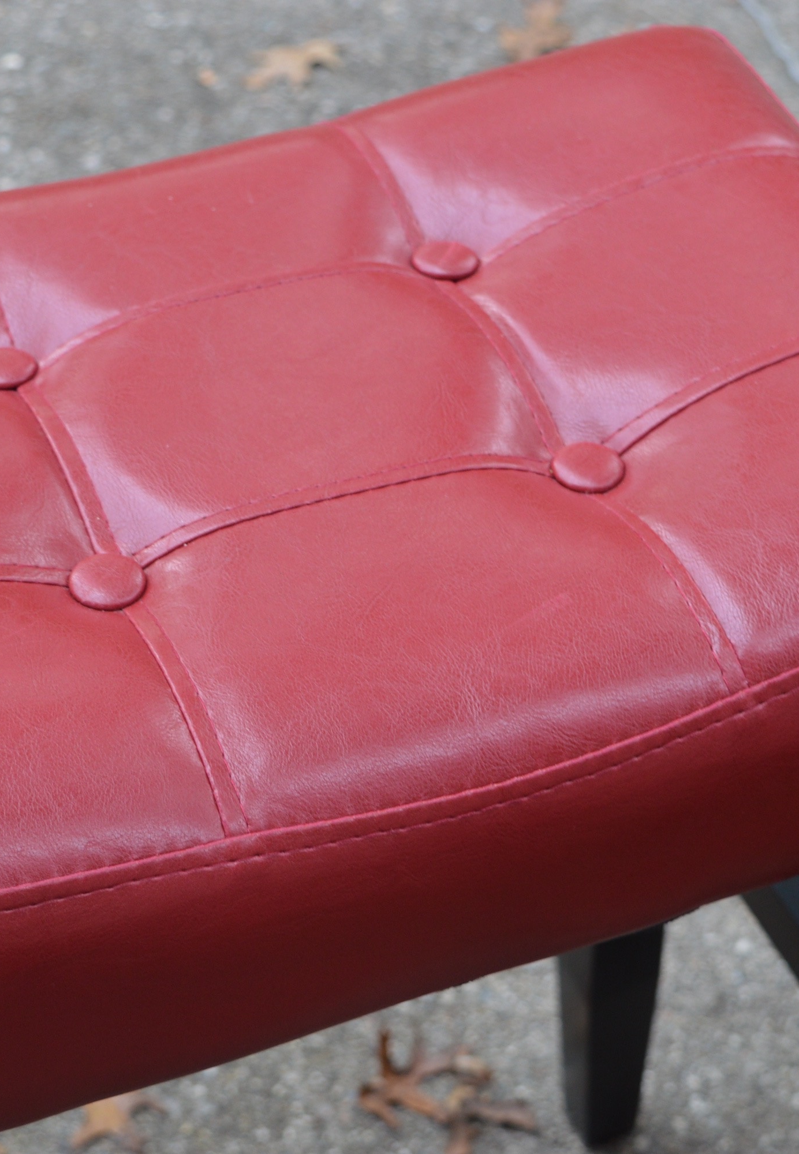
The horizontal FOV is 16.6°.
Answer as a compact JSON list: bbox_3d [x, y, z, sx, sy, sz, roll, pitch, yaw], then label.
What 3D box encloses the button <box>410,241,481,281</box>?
[{"bbox_3d":[0.016,-0.110,0.955,0.024,0.006,0.024,0,40,0],"label":"button"}]

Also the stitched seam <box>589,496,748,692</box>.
[{"bbox_3d":[0.082,0.002,0.822,0.009,0.013,0.086,-15,42,-16],"label":"stitched seam"}]

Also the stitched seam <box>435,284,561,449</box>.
[{"bbox_3d":[0.031,-0.067,0.840,0.007,0.012,0.081,-15,46,-18],"label":"stitched seam"}]

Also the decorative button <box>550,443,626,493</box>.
[{"bbox_3d":[0.060,-0.035,0.865,0.024,0.006,0.024,0,40,0],"label":"decorative button"}]

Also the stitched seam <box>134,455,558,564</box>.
[{"bbox_3d":[-0.014,-0.022,0.783,0.128,0.015,0.008,-15,46,-18],"label":"stitched seam"}]

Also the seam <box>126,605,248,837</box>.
[{"bbox_3d":[-0.056,0.034,0.718,0.007,0.019,0.077,-15,46,-18],"label":"seam"}]

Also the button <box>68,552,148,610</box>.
[{"bbox_3d":[-0.081,0.001,0.762,0.022,0.008,0.022,2,43,-2],"label":"button"}]

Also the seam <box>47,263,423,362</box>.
[{"bbox_3d":[-0.058,-0.092,0.928,0.133,0.013,0.009,-15,42,-16],"label":"seam"}]

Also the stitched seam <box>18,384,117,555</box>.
[{"bbox_3d":[-0.104,-0.037,0.868,0.009,0.009,0.089,-15,42,-16],"label":"stitched seam"}]

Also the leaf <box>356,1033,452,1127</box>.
[{"bbox_3d":[0.004,0.264,1.443,0.048,0.018,0.046,-1,40,0],"label":"leaf"}]

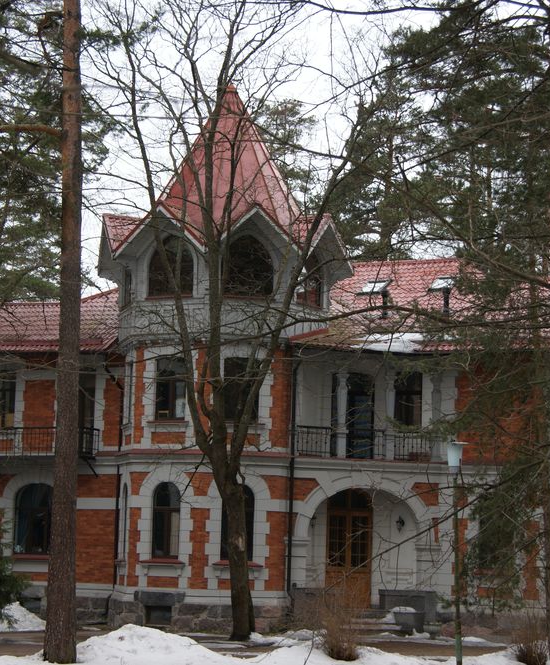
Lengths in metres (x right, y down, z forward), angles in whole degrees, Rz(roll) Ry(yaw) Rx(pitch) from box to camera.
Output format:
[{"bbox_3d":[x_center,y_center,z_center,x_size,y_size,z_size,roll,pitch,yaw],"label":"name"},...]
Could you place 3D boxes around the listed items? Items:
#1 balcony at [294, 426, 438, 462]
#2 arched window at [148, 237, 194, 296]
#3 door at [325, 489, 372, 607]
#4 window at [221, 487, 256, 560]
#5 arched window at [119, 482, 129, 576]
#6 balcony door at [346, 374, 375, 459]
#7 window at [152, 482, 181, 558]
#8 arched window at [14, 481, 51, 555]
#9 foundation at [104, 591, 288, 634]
[{"bbox_3d":[2.471,3.259,47.941,4.262,1.024,1.300,4,-8,-13],"label":"balcony"},{"bbox_3d":[-2.989,-1.886,47.538,1.613,1.746,0.200,-3,-9,32],"label":"arched window"},{"bbox_3d":[2.151,6.234,48.351,1.416,3.454,0.200,4,-8,-13],"label":"door"},{"bbox_3d":[-1.029,5.253,46.067,0.975,2.088,0.200,4,-8,-13],"label":"window"},{"bbox_3d":[-4.311,5.570,47.691,0.200,2.459,1.050,4,-8,-13],"label":"arched window"},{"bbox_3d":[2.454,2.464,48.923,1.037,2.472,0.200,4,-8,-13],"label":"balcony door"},{"bbox_3d":[-3.041,5.237,46.421,0.990,2.106,0.200,-3,-9,32],"label":"window"},{"bbox_3d":[-7.173,5.632,50.462,1.874,2.168,0.200,-3,-9,32],"label":"arched window"},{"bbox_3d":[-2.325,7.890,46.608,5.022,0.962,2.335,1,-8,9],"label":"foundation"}]

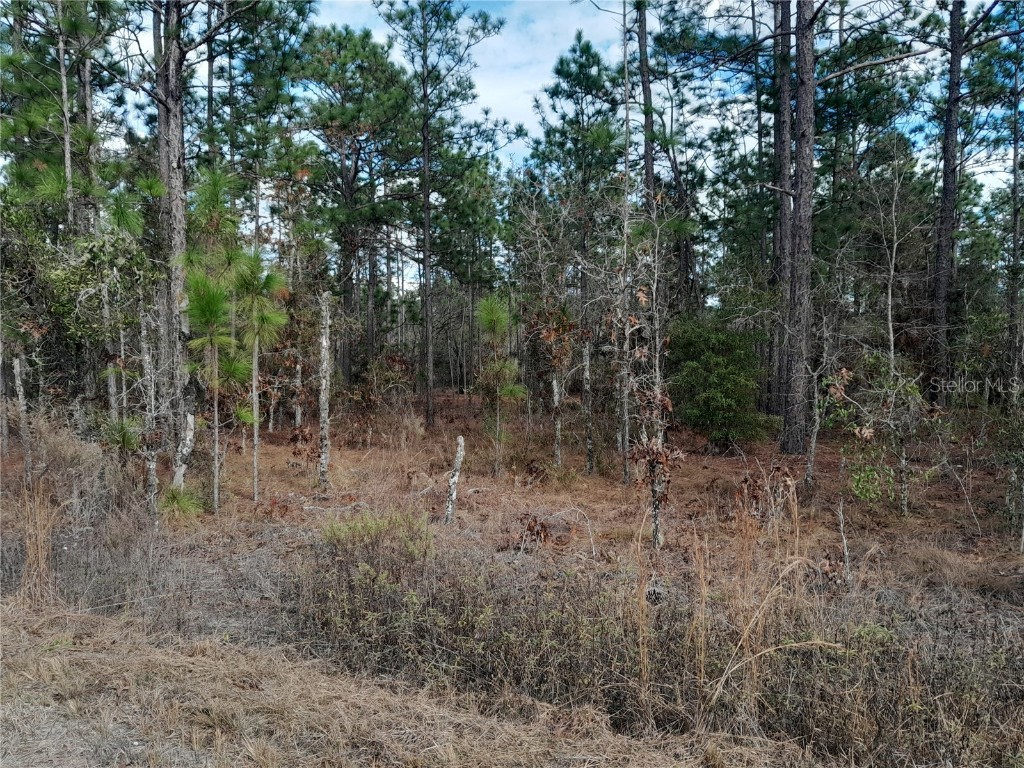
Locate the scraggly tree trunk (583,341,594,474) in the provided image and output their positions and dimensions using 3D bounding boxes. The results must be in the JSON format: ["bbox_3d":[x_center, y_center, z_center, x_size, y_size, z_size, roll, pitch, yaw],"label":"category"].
[{"bbox_3d":[1.038,0.330,10.891,0.164,1.844,0.139,0,2,5],"label":"scraggly tree trunk"}]

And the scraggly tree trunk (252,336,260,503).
[{"bbox_3d":[-2.893,0.420,8.988,0.077,1.861,0.065,-1,2,-18],"label":"scraggly tree trunk"}]

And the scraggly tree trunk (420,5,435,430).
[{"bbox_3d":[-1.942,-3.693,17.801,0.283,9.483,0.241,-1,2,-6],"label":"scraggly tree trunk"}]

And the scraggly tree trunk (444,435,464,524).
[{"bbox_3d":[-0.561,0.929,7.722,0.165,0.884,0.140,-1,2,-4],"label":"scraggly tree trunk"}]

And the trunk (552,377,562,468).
[{"bbox_3d":[0.651,0.549,11.509,0.144,1.372,0.123,0,2,3],"label":"trunk"}]

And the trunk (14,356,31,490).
[{"bbox_3d":[-5.998,0.497,9.746,0.176,1.712,0.150,-2,2,-32],"label":"trunk"}]

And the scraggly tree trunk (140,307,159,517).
[{"bbox_3d":[-3.738,0.327,8.180,0.167,2.115,0.142,-1,2,-25],"label":"scraggly tree trunk"}]

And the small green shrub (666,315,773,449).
[{"bbox_3d":[3.526,0.011,13.639,1.693,2.255,1.524,0,2,14],"label":"small green shrub"}]

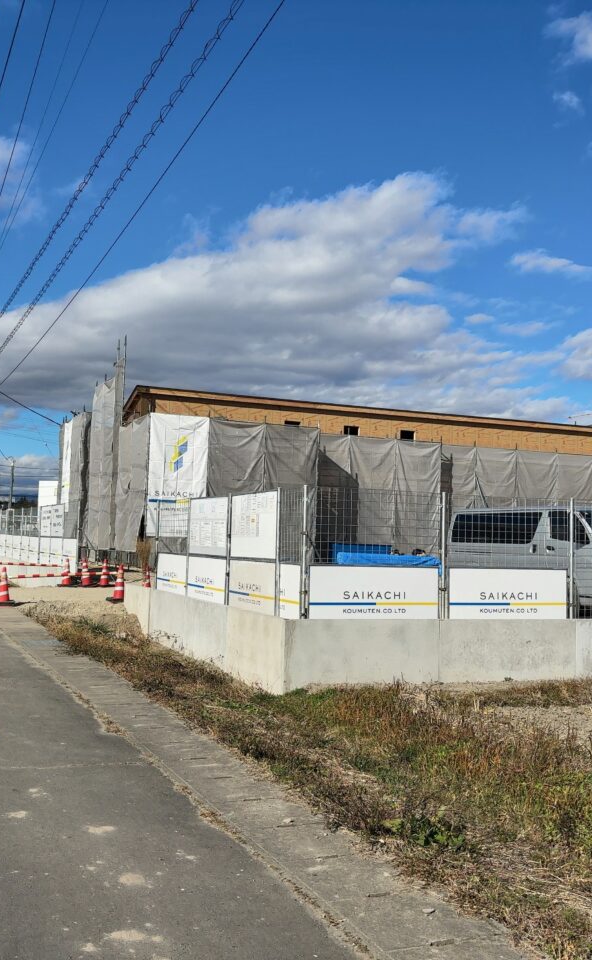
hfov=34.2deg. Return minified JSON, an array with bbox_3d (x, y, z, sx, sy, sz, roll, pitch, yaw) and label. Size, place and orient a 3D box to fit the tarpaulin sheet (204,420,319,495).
[{"bbox_3d":[-1.040,0.275,29.692,3.620,4.075,0.200,3,-4,-21],"label":"tarpaulin sheet"}]

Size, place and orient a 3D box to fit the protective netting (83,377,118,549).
[{"bbox_3d":[-6.677,-0.504,33.128,0.250,5.749,3.794,3,-4,-23],"label":"protective netting"}]

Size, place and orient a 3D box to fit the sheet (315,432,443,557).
[{"bbox_3d":[2.763,0.597,33.117,5.059,4.075,0.250,3,-4,-21],"label":"sheet"}]

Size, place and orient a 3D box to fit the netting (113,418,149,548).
[{"bbox_3d":[-5.134,0.182,30.004,0.250,4.075,4.198,3,-4,-23],"label":"netting"}]

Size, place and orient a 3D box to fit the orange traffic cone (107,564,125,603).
[{"bbox_3d":[-3.313,1.934,18.121,0.400,0.700,0.400,3,-4,-24],"label":"orange traffic cone"}]

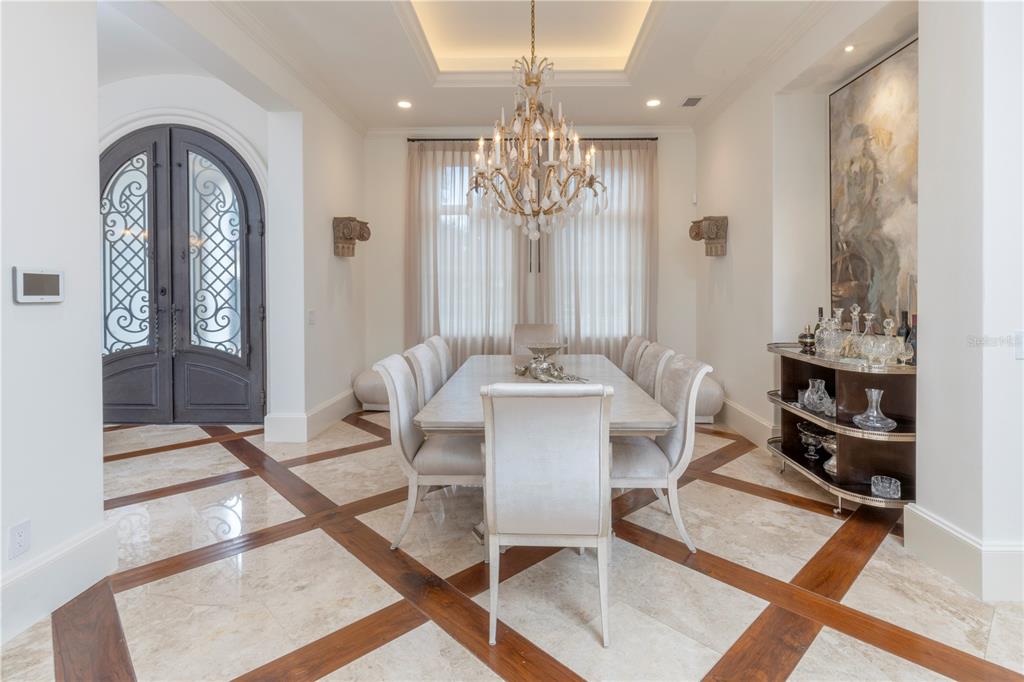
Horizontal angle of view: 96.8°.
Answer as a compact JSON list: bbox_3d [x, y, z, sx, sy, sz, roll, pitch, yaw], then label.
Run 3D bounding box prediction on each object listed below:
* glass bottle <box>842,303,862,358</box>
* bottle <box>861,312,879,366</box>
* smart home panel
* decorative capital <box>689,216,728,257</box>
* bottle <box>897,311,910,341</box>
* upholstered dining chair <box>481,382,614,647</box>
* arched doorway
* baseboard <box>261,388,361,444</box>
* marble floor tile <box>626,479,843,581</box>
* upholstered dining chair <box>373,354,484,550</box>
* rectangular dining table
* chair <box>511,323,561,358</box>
[{"bbox_3d":[2.190,-0.070,2.930,0.115,0.345,0.115,0,5,2],"label":"glass bottle"},{"bbox_3d":[2.170,-0.010,2.760,0.098,0.315,0.098,0,5,2],"label":"bottle"},{"bbox_3d":[-1.940,-0.226,1.870,0.024,0.136,0.180,0,5,2],"label":"smart home panel"},{"bbox_3d":[2.100,-1.130,4.900,0.280,0.410,0.440,0,5,2],"label":"decorative capital"},{"bbox_3d":[2.362,-0.019,2.740,0.082,0.316,0.082,0,3,3],"label":"bottle"},{"bbox_3d":[0.162,0.629,2.020,0.566,1.013,0.655,0,3,3],"label":"upholstered dining chair"},{"bbox_3d":[-3.522,-0.693,4.705,1.924,3.093,0.169,0,3,3],"label":"arched doorway"},{"bbox_3d":[-1.995,0.702,4.775,0.387,0.266,1.390,0,3,3],"label":"baseboard"},{"bbox_3d":[1.316,1.062,2.693,0.864,0.020,0.883,5,7,43],"label":"marble floor tile"},{"bbox_3d":[-0.400,0.575,2.600,0.650,0.970,0.600,0,5,2],"label":"upholstered dining chair"},{"bbox_3d":[0.200,0.635,3.180,1.200,0.770,2.150,0,5,2],"label":"rectangular dining table"},{"bbox_3d":[0.232,0.350,4.420,0.580,0.970,0.650,0,5,2],"label":"chair"}]

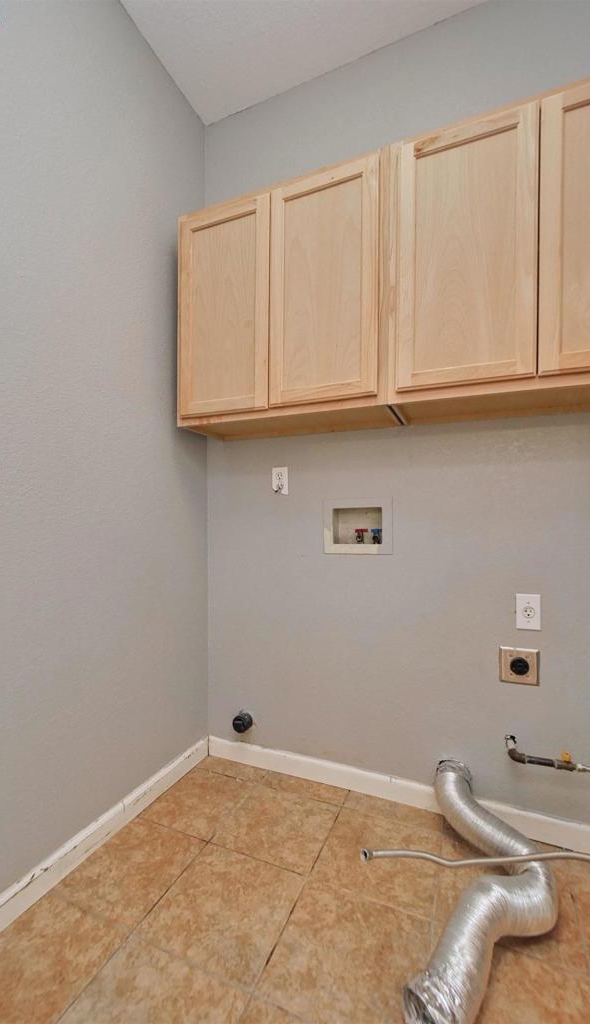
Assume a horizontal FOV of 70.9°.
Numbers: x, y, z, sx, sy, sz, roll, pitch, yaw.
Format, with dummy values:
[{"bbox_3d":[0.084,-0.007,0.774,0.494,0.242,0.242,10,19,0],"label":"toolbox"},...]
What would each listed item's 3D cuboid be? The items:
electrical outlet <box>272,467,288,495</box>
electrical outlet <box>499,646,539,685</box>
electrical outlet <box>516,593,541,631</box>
[{"bbox_3d":[-0.060,-0.124,1.674,0.070,0.114,0.012,-1,-1,23],"label":"electrical outlet"},{"bbox_3d":[0.723,0.497,1.332,0.115,0.114,0.014,-1,-1,23],"label":"electrical outlet"},{"bbox_3d":[0.749,0.321,1.325,0.070,0.114,0.012,-1,-1,23],"label":"electrical outlet"}]

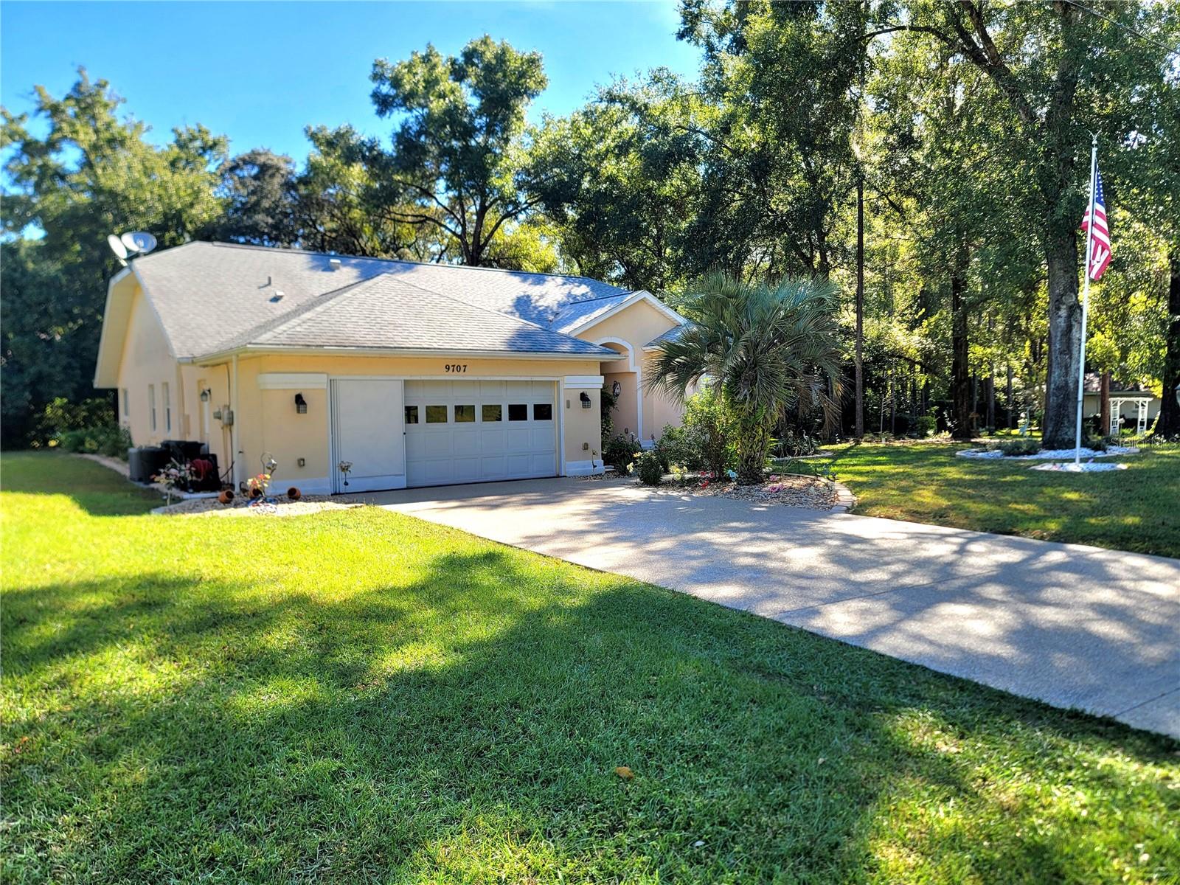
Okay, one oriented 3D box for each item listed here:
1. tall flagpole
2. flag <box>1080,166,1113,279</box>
[{"bbox_3d":[11.702,-3.364,20.100,0.110,7.770,0.110,3,3,24],"label":"tall flagpole"},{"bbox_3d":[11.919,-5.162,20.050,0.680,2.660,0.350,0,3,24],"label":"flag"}]

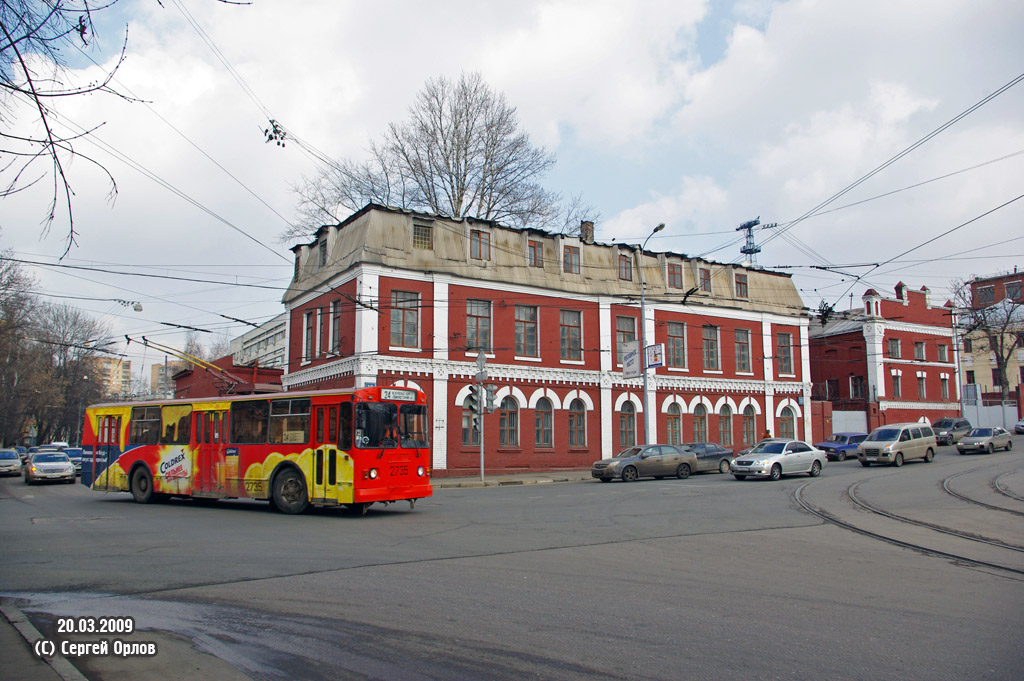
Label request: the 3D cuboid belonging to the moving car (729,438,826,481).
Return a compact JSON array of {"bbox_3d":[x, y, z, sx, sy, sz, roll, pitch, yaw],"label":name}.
[{"bbox_3d":[10.874,4.865,31.230,4.735,1.460,1.760,4,-9,-38],"label":"moving car"}]

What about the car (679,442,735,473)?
[{"bbox_3d":[8.287,5.466,35.317,4.300,1.460,1.700,2,-9,-34],"label":"car"}]

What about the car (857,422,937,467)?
[{"bbox_3d":[18.891,5.094,37.675,4.700,1.960,1.820,1,-7,-35],"label":"car"}]

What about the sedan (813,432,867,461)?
[{"bbox_3d":[18.808,5.960,43.353,4.130,1.440,1.620,1,-6,-34],"label":"sedan"}]

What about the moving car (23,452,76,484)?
[{"bbox_3d":[-21.774,6.017,36.180,1.800,1.450,4.600,5,-10,-34],"label":"moving car"}]

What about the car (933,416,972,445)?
[{"bbox_3d":[28.908,6.007,50.950,4.500,1.740,1.830,0,-6,-37],"label":"car"}]

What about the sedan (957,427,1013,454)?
[{"bbox_3d":[27.921,5.892,45.327,4.170,1.430,1.680,1,-7,-36],"label":"sedan"}]

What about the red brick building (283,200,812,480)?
[{"bbox_3d":[2.822,1.338,42.596,28.000,11.600,10.800,5,-9,-31],"label":"red brick building"}]

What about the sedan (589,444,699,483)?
[{"bbox_3d":[5.530,5.102,32.052,4.600,1.460,1.800,3,-11,-27],"label":"sedan"}]

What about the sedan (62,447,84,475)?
[{"bbox_3d":[-25.797,7.172,45.422,1.800,1.540,4.500,4,-9,-30],"label":"sedan"}]

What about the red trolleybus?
[{"bbox_3d":[-7.355,2.889,20.867,11.820,3.100,2.500,-5,-9,33],"label":"red trolleybus"}]

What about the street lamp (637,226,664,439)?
[{"bbox_3d":[6.687,0.381,35.856,0.350,11.512,1.737,5,-9,-31],"label":"street lamp"}]

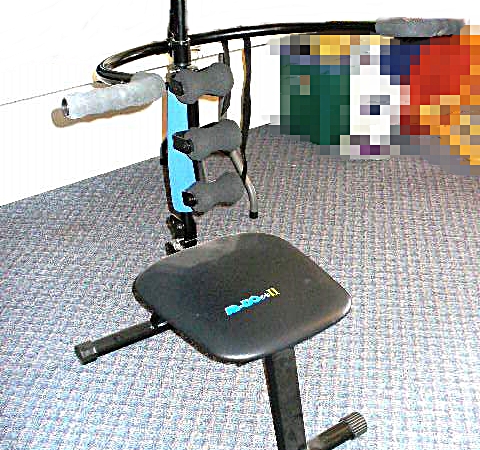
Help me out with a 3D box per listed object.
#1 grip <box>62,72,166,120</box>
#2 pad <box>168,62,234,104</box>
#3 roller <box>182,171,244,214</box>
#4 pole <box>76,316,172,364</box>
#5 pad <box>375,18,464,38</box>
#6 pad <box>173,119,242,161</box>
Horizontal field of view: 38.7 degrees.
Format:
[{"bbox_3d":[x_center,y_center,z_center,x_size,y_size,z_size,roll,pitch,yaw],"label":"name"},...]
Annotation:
[{"bbox_3d":[-0.216,-0.224,1.178,0.184,0.044,0.053,-18,34,-32],"label":"grip"},{"bbox_3d":[-0.085,-0.330,1.596,0.136,0.078,0.078,-17,33,-29],"label":"pad"},{"bbox_3d":[-0.060,-0.080,1.681,0.136,0.080,0.078,-17,33,-29],"label":"roller"},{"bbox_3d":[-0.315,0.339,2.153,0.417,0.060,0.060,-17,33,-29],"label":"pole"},{"bbox_3d":[0.397,-0.436,1.504,0.210,0.043,0.045,-3,29,-11],"label":"pad"},{"bbox_3d":[-0.068,-0.202,1.632,0.136,0.078,0.078,-17,33,-29],"label":"pad"}]

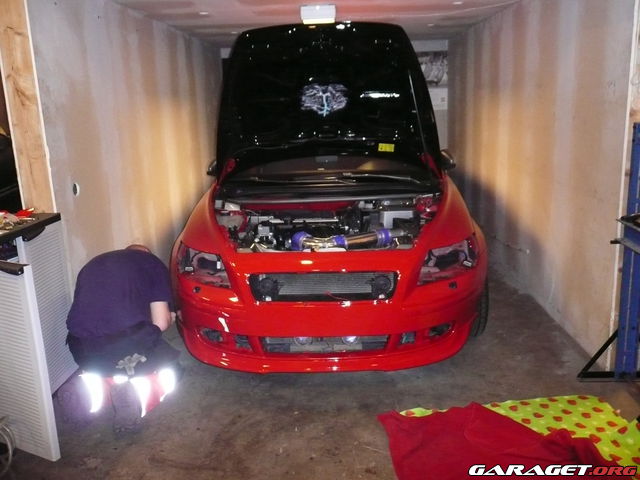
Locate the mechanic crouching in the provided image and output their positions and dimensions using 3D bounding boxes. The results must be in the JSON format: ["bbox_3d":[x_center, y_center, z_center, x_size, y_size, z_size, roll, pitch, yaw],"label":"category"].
[{"bbox_3d":[-0.916,0.428,2.463,0.530,0.780,0.650,3,13,20],"label":"mechanic crouching"}]

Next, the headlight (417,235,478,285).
[{"bbox_3d":[0.651,0.108,2.606,0.350,0.190,0.280,-4,13,-9],"label":"headlight"}]

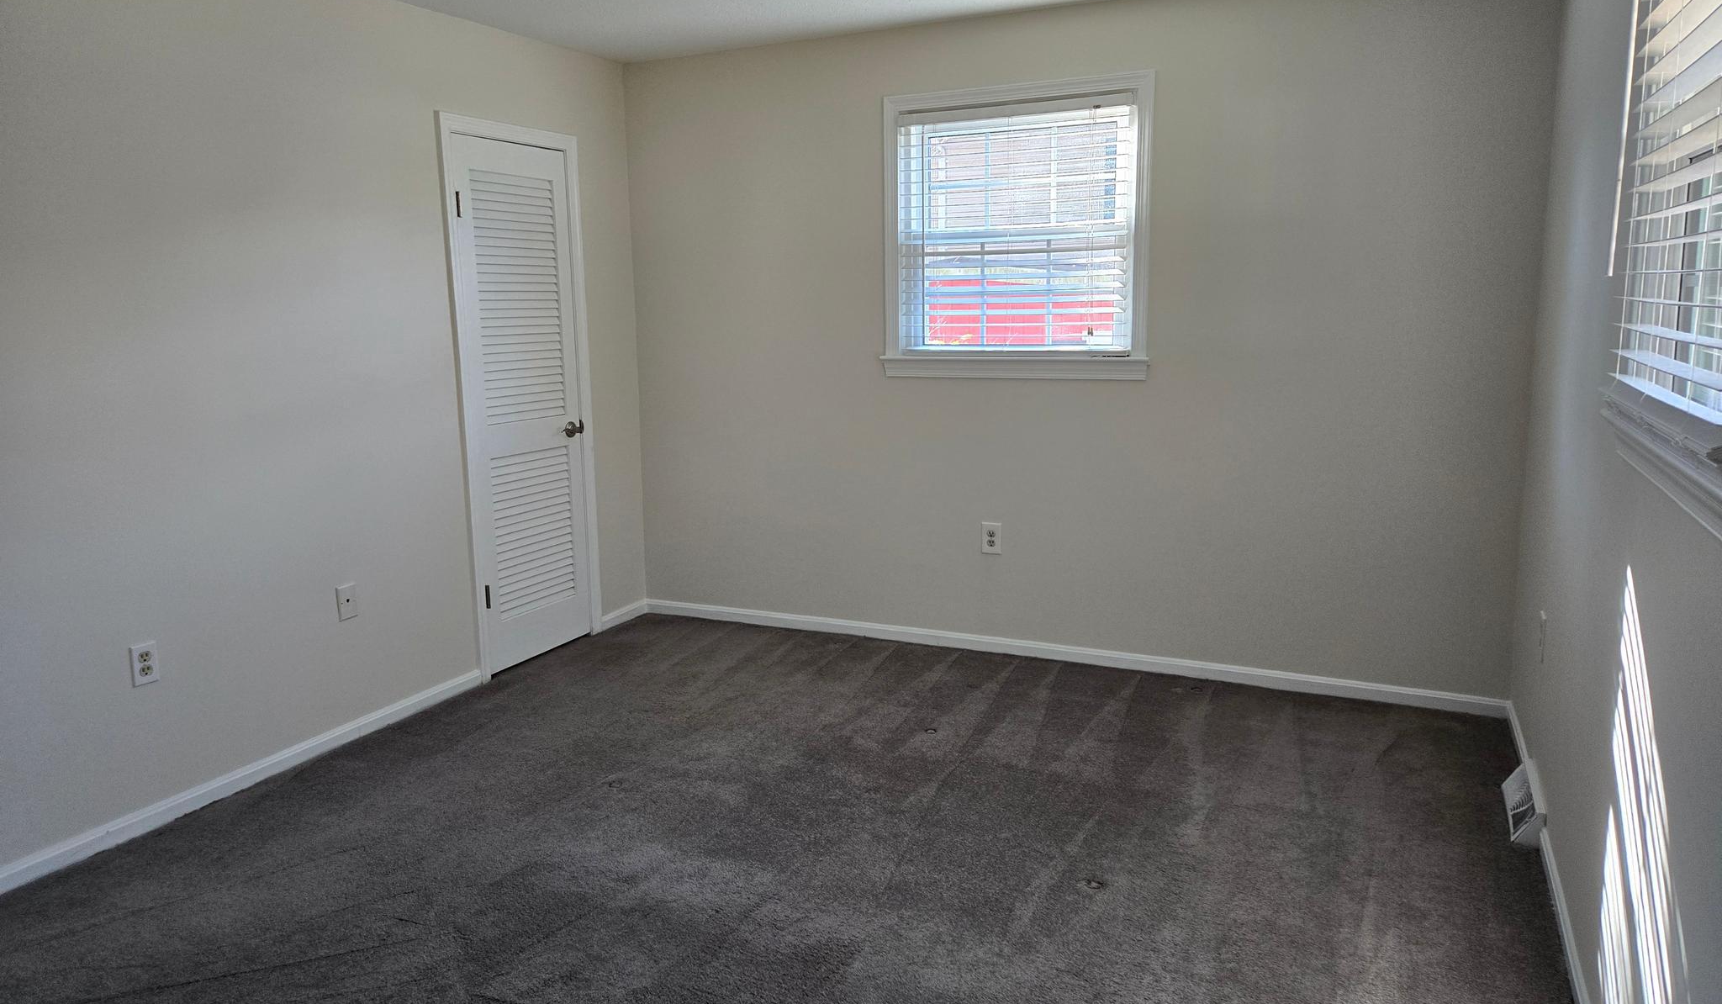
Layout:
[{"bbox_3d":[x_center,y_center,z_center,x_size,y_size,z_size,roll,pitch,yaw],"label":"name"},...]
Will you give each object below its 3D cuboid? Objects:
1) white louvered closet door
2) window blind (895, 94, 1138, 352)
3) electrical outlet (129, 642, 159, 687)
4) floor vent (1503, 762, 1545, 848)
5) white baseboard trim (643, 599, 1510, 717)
[{"bbox_3d":[-1.331,-0.375,4.542,0.040,2.020,0.610,3,11,25],"label":"white louvered closet door"},{"bbox_3d":[0.569,-1.026,4.339,0.905,0.925,0.060,3,11,25],"label":"window blind"},{"bbox_3d":[-1.995,0.451,3.187,0.009,0.115,0.071,3,11,25],"label":"electrical outlet"},{"bbox_3d":[1.786,0.802,3.089,0.072,0.105,0.375,3,11,25],"label":"floor vent"},{"bbox_3d":[0.593,0.593,4.592,3.512,0.068,0.015,4,11,25],"label":"white baseboard trim"}]

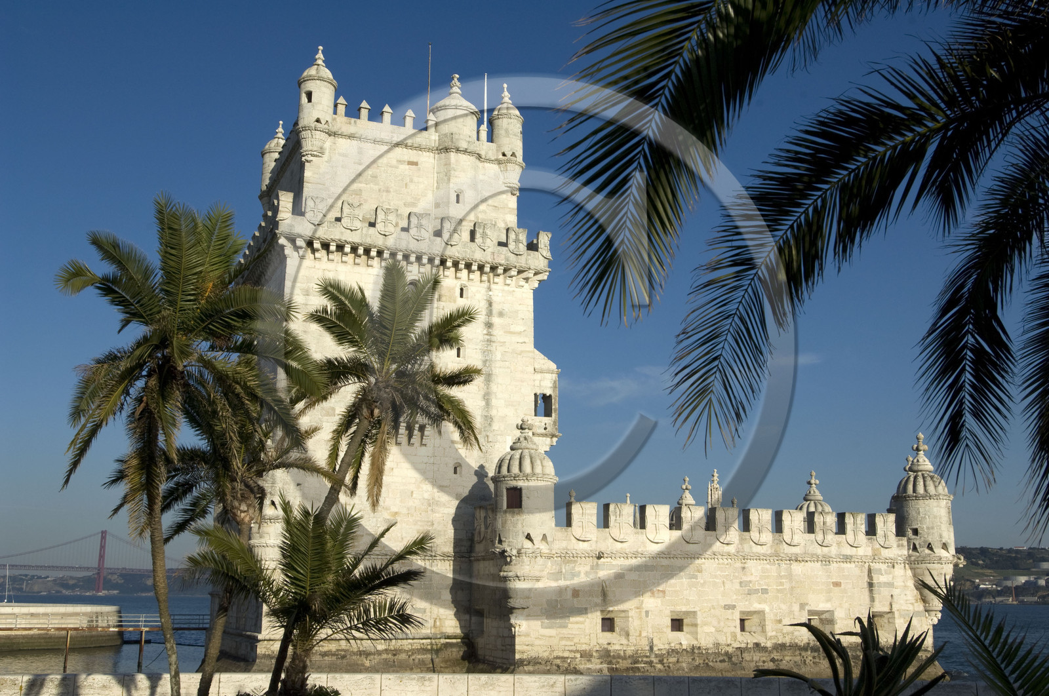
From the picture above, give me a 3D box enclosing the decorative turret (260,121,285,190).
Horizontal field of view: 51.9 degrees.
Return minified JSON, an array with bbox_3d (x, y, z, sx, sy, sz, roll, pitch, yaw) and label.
[{"bbox_3d":[-13.873,-10.711,60.798,1.854,4.517,1.854,6,-14,-23],"label":"decorative turret"}]

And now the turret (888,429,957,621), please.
[{"bbox_3d":[19.466,8.638,52.032,2.998,9.088,2.998,4,-14,-16],"label":"turret"}]

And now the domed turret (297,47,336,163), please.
[{"bbox_3d":[-10.077,-11.744,52.288,1.880,6.370,1.880,6,-14,-24],"label":"domed turret"}]

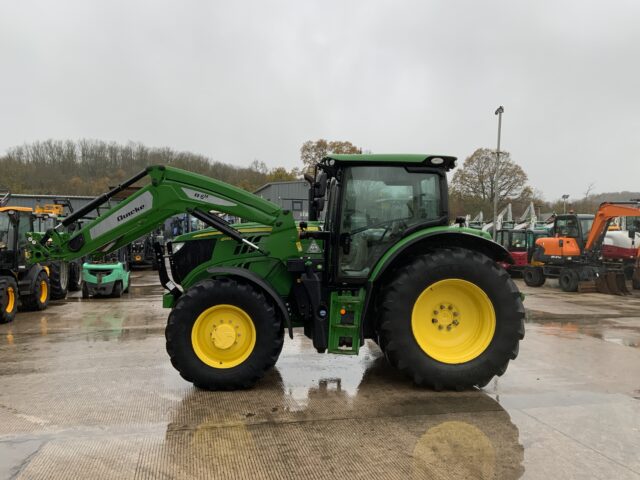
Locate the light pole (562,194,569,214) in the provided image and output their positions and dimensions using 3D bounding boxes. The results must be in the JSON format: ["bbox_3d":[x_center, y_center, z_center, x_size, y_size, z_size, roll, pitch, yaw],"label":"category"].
[{"bbox_3d":[29.700,-1.800,65.000,0.800,7.200,0.400,0,0,20],"label":"light pole"}]

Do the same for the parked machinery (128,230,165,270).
[{"bbox_3d":[-10.950,0.400,33.200,2.300,2.800,4.400,0,0,-10],"label":"parked machinery"}]

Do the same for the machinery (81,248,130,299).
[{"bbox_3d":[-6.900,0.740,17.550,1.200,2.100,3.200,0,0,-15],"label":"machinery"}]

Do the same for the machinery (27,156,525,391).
[{"bbox_3d":[-0.470,0.335,7.520,6.500,2.970,2.450,0,0,-3],"label":"machinery"}]

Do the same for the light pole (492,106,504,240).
[{"bbox_3d":[8.560,-2.300,26.000,0.450,8.270,0.450,2,0,37],"label":"light pole"}]

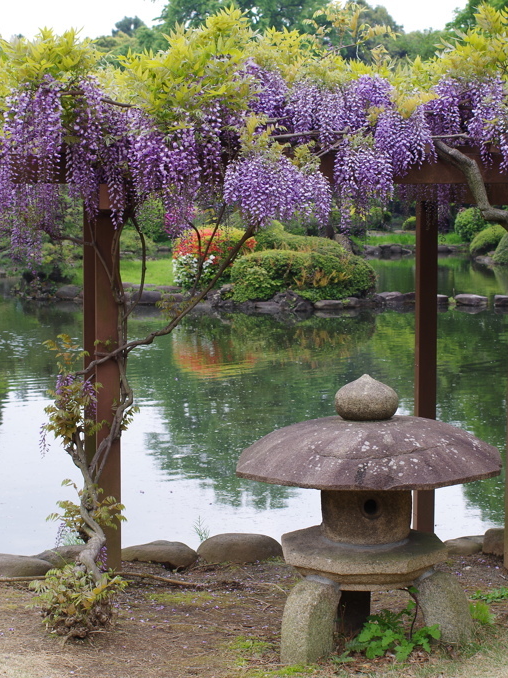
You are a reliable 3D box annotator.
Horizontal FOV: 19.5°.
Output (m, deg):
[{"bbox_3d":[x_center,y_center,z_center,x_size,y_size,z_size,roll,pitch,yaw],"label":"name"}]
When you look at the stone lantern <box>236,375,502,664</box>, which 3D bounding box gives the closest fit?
[{"bbox_3d":[0.456,0.683,5.863,1.048,1.083,1.048,0,5,-2],"label":"stone lantern"}]

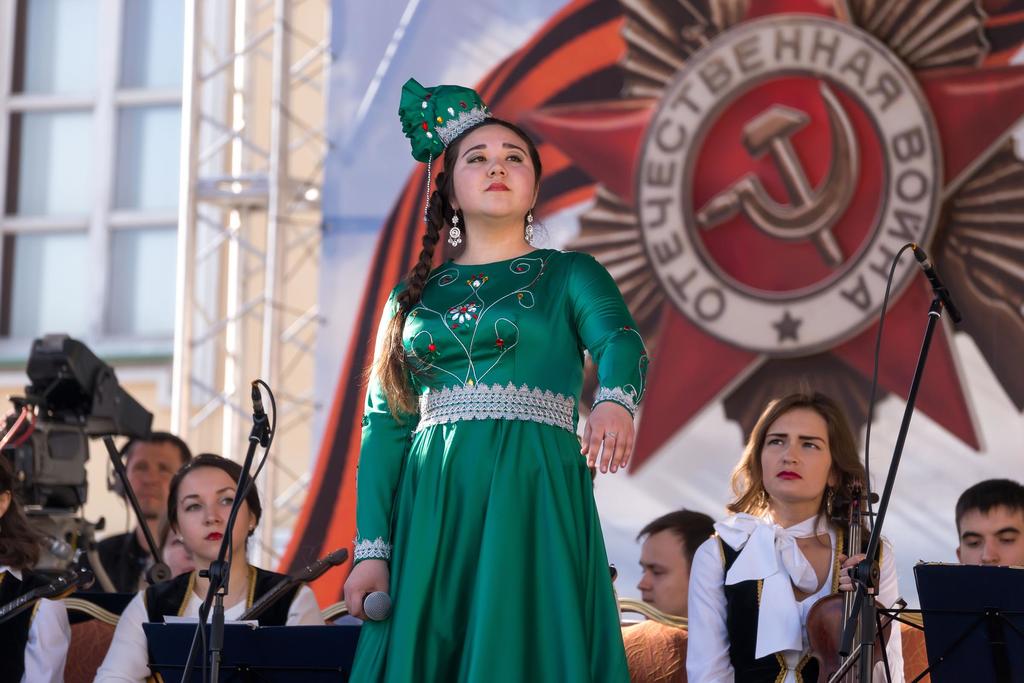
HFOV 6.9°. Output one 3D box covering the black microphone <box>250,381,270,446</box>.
[{"bbox_3d":[-0.495,0.143,16.800,0.032,0.032,0.180,-8,-43,0],"label":"black microphone"}]

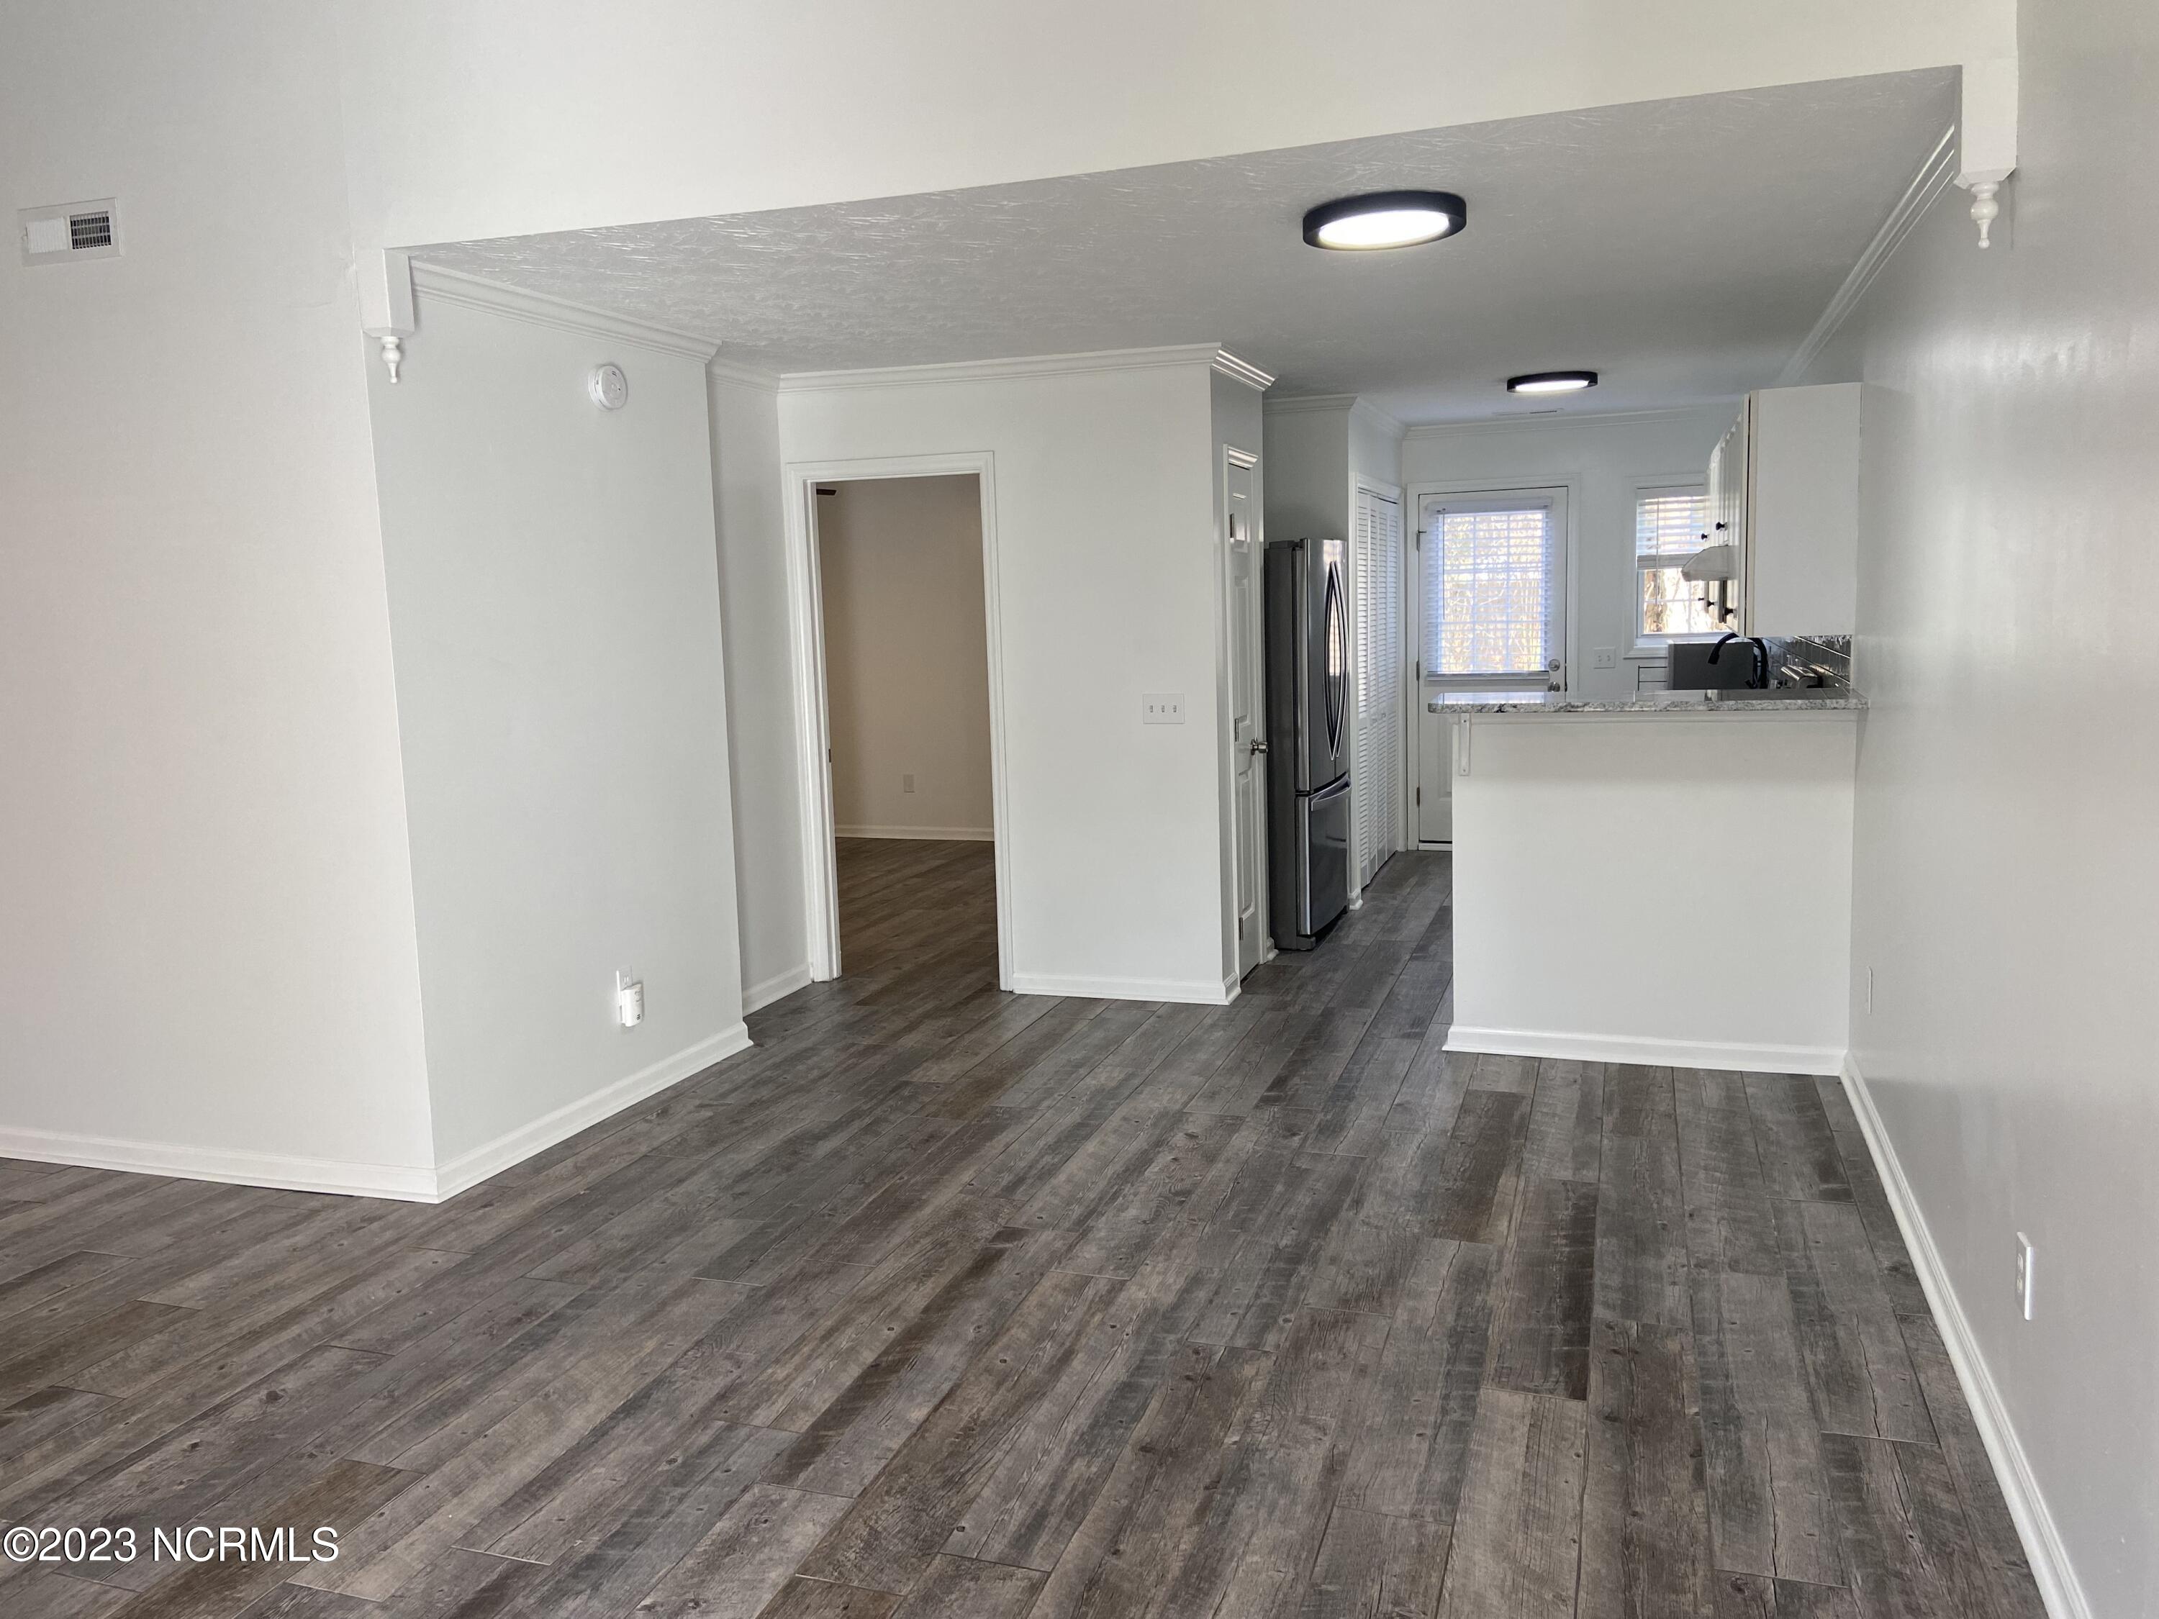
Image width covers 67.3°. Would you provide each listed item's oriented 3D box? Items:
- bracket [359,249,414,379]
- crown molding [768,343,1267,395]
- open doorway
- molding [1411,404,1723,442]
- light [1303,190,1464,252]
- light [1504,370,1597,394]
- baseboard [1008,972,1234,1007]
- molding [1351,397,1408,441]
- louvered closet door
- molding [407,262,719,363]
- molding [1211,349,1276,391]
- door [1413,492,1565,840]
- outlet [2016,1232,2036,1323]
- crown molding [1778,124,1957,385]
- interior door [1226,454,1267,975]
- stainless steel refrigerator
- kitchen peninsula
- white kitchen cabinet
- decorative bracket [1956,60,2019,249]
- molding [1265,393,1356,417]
[{"bbox_3d":[-1.747,-1.240,4.104,0.090,0.325,0.090,1,8,19],"label":"bracket"},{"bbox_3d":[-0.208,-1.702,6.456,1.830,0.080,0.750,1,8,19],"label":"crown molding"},{"bbox_3d":[-0.695,-0.334,6.534,0.885,2.110,0.140,1,8,19],"label":"open doorway"},{"bbox_3d":[2.730,-2.121,8.852,1.880,0.075,0.065,1,8,19],"label":"molding"},{"bbox_3d":[0.721,-1.389,3.827,0.384,0.052,0.384,1,8,19],"label":"light"},{"bbox_3d":[2.058,-1.855,7.058,0.385,0.052,0.385,1,8,19],"label":"light"},{"bbox_3d":[0.158,0.689,6.265,0.878,0.085,0.022,1,8,19],"label":"baseboard"},{"bbox_3d":[1.594,-2.017,8.541,0.065,0.080,1.920,1,8,19],"label":"molding"},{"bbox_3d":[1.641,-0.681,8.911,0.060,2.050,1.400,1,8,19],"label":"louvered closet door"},{"bbox_3d":[-1.467,-1.463,4.854,0.065,0.080,1.530,1,8,19],"label":"molding"},{"bbox_3d":[0.647,-1.693,6.241,0.065,0.075,0.950,1,8,19],"label":"molding"},{"bbox_3d":[2.337,-0.797,9.241,0.840,2.030,0.060,1,8,19],"label":"door"},{"bbox_3d":[1.578,0.779,2.704,0.010,0.117,0.075,1,8,19],"label":"outlet"},{"bbox_3d":[2.625,-1.674,5.685,0.065,0.075,5.221,1,8,19],"label":"crown molding"},{"bbox_3d":[0.658,-0.344,6.419,0.050,2.020,0.440,1,8,19],"label":"interior door"},{"bbox_3d":[0.801,-0.325,7.500,0.830,1.770,0.920,1,8,19],"label":"stainless steel refrigerator"},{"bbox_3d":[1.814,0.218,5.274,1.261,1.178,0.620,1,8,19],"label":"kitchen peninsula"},{"bbox_3d":[2.632,-1.081,6.218,0.345,0.760,2.580,1,8,19],"label":"white kitchen cabinet"},{"bbox_3d":[1.653,-1.190,2.967,0.092,0.325,0.092,1,8,19],"label":"decorative bracket"},{"bbox_3d":[1.022,-1.903,7.652,0.600,0.070,0.060,1,8,19],"label":"molding"}]

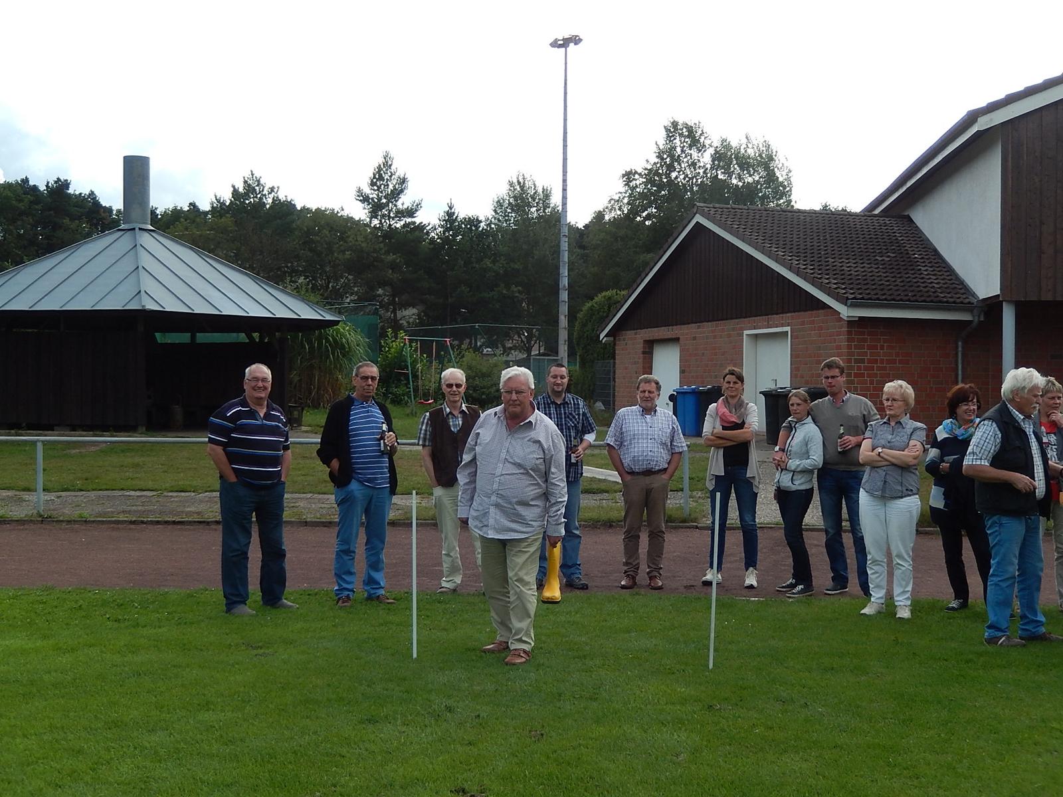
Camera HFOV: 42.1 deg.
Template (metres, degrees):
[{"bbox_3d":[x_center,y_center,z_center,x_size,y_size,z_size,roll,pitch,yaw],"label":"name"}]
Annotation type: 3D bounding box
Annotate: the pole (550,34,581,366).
[{"bbox_3d":[1.314,-6.993,54.000,1.350,14.539,0.650,1,1,30],"label":"pole"}]

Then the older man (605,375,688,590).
[{"bbox_3d":[0.950,0.673,11.313,0.670,1.736,0.420,1,0,3],"label":"older man"}]

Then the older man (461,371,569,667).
[{"bbox_3d":[-0.104,0.678,8.322,0.610,1.752,0.500,1,0,12],"label":"older man"}]

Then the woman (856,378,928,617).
[{"bbox_3d":[2.615,0.715,10.002,0.500,1.704,0.420,1,0,24],"label":"woman"}]

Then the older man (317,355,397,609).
[{"bbox_3d":[-1.305,0.623,10.423,0.600,1.806,0.420,0,0,-8],"label":"older man"}]

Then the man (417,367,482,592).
[{"bbox_3d":[-0.621,0.636,11.070,0.570,1.784,0.380,1,0,-5],"label":"man"}]

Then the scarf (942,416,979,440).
[{"bbox_3d":[3.184,0.218,10.200,0.310,0.185,0.260,1,0,7],"label":"scarf"}]

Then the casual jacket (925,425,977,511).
[{"bbox_3d":[3.166,0.513,10.220,0.520,0.700,0.360,1,0,7],"label":"casual jacket"}]

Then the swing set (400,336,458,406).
[{"bbox_3d":[-2.720,-0.587,35.500,1.700,1.980,1.500,0,1,-35],"label":"swing set"}]

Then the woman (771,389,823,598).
[{"bbox_3d":[2.150,0.738,11.114,0.420,1.632,0.420,1,1,41],"label":"woman"}]

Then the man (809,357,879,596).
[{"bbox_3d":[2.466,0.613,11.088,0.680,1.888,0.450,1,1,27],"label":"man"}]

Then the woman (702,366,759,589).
[{"bbox_3d":[1.640,0.627,11.331,0.480,1.793,0.400,1,0,9],"label":"woman"}]

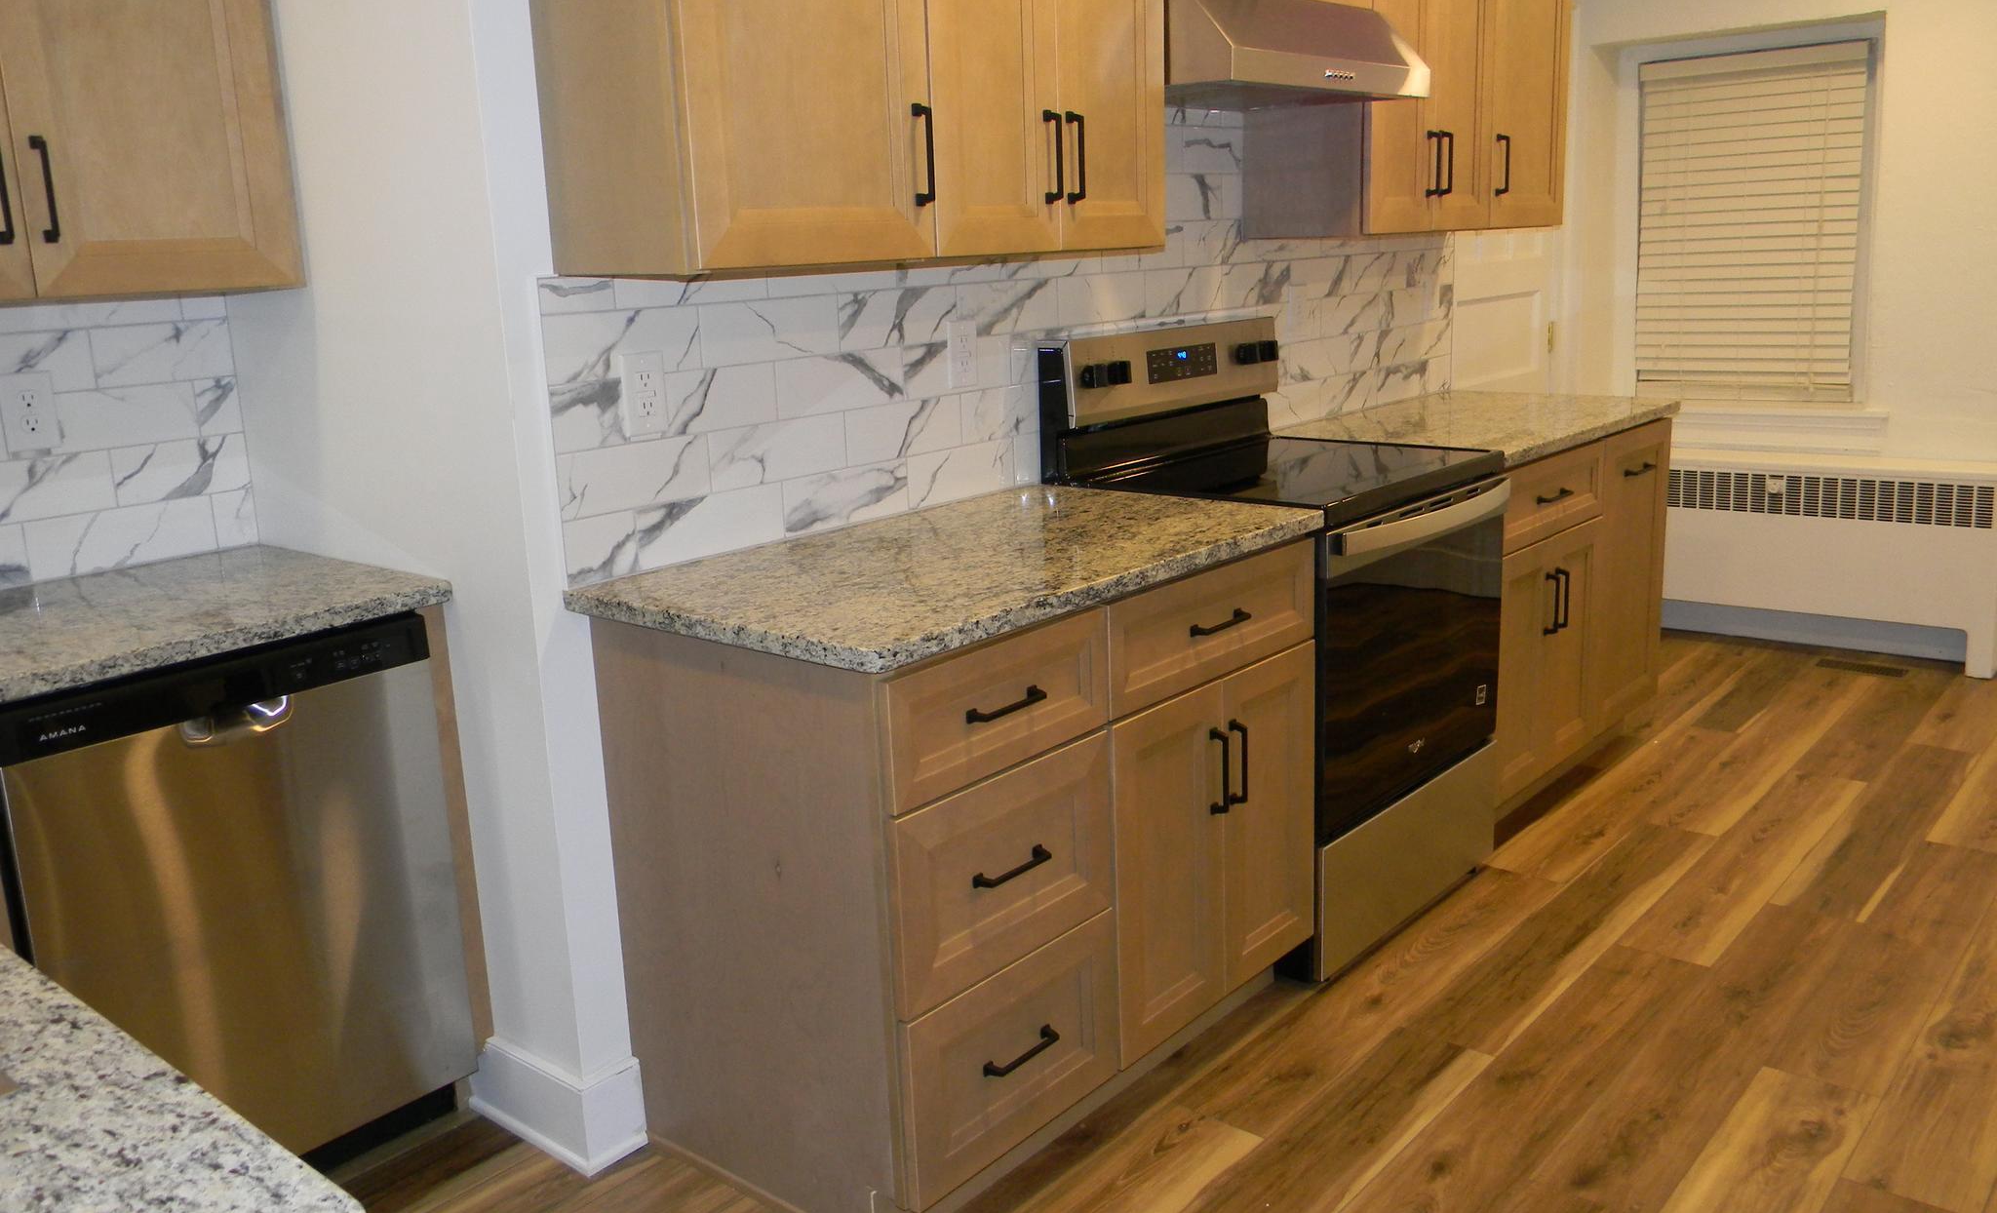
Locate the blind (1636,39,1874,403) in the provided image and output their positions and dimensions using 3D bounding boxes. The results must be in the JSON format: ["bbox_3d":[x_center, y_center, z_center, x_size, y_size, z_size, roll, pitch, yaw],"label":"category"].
[{"bbox_3d":[2.483,-1.262,5.400,0.712,1.131,0.060,9,17,39],"label":"blind"}]

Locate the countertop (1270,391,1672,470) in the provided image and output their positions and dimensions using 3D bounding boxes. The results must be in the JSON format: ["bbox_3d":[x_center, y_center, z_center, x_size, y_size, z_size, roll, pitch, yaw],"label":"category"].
[{"bbox_3d":[1.179,-0.448,4.006,0.642,0.032,1.107,9,17,39],"label":"countertop"}]

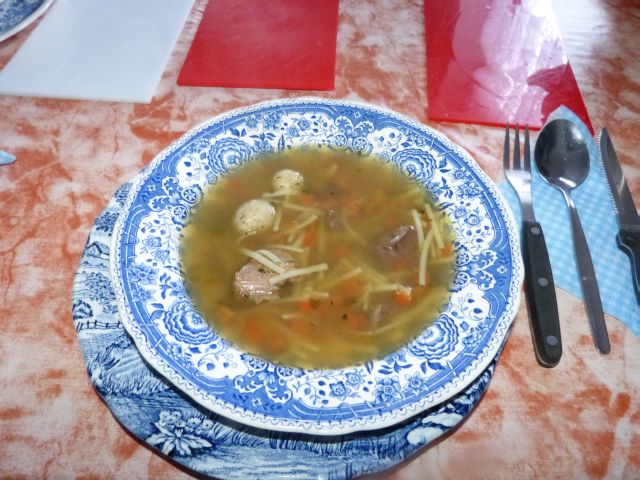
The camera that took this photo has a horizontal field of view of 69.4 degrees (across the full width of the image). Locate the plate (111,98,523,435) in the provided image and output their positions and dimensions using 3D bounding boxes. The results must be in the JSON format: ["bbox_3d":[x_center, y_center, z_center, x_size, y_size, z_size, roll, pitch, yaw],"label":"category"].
[{"bbox_3d":[0.000,0.001,0.280,0.230,0.037,0.230,2,54,-3],"label":"plate"}]

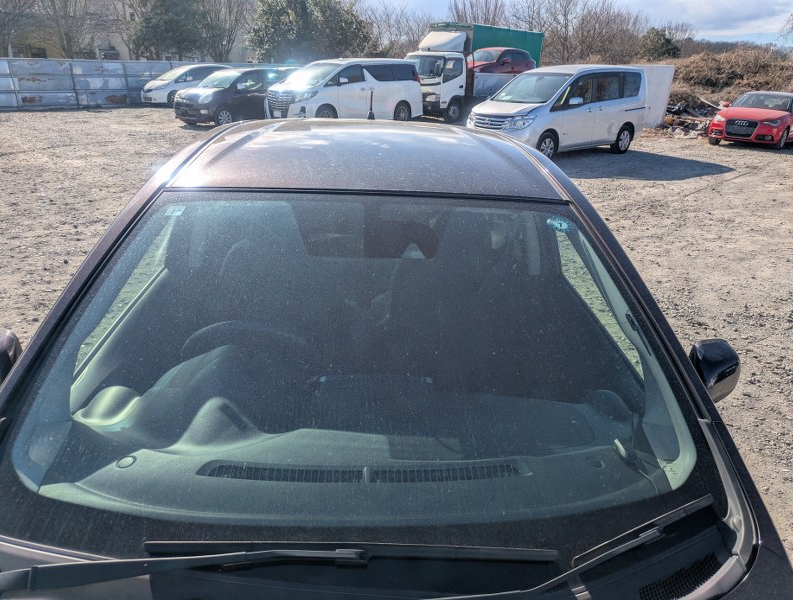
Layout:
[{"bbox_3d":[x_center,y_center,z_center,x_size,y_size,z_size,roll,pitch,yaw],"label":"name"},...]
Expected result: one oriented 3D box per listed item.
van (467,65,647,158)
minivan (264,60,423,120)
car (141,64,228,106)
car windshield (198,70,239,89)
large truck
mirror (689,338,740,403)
[{"bbox_3d":[3.628,-4.181,12.726,4.700,1.870,1.710,-16,28,-36],"label":"van"},{"bbox_3d":[-1.464,-6.183,17.232,4.930,1.890,1.860,-20,30,-41],"label":"minivan"},{"bbox_3d":[-8.366,-8.829,23.693,3.900,1.520,1.700,-18,30,-40],"label":"car"},{"bbox_3d":[-5.019,-6.191,16.271,1.280,0.460,0.580,19,28,36],"label":"car windshield"},{"bbox_3d":[2.753,-8.129,20.778,1.880,3.000,6.500,19,28,36],"label":"large truck"},{"bbox_3d":[0.838,0.194,1.570,0.170,0.150,0.120,-2,23,-7],"label":"mirror"}]

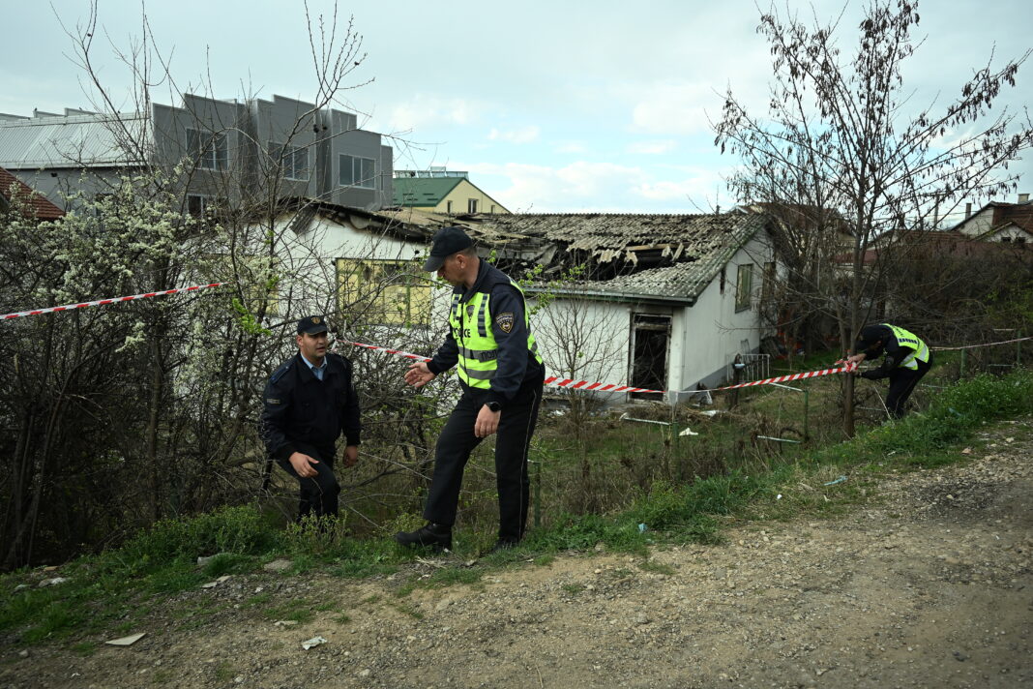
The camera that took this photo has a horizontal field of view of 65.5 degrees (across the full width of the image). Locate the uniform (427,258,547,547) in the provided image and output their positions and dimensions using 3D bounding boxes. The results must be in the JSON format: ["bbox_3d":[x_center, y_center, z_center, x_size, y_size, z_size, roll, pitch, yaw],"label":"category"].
[{"bbox_3d":[-0.173,0.303,4.300,0.580,1.520,0.520,-3,8,-29],"label":"uniform"}]

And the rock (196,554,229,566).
[{"bbox_3d":[-1.604,1.139,4.250,0.165,0.060,0.110,0,7,-6],"label":"rock"}]

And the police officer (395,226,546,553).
[{"bbox_3d":[-0.240,0.240,4.280,0.750,1.770,0.550,-3,8,-29],"label":"police officer"}]

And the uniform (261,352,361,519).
[{"bbox_3d":[-1.306,0.639,5.080,0.560,1.200,0.520,-2,8,-27],"label":"uniform"}]

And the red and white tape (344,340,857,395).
[{"bbox_3d":[1.161,0.128,6.780,5.422,0.652,0.120,-3,8,-31],"label":"red and white tape"}]

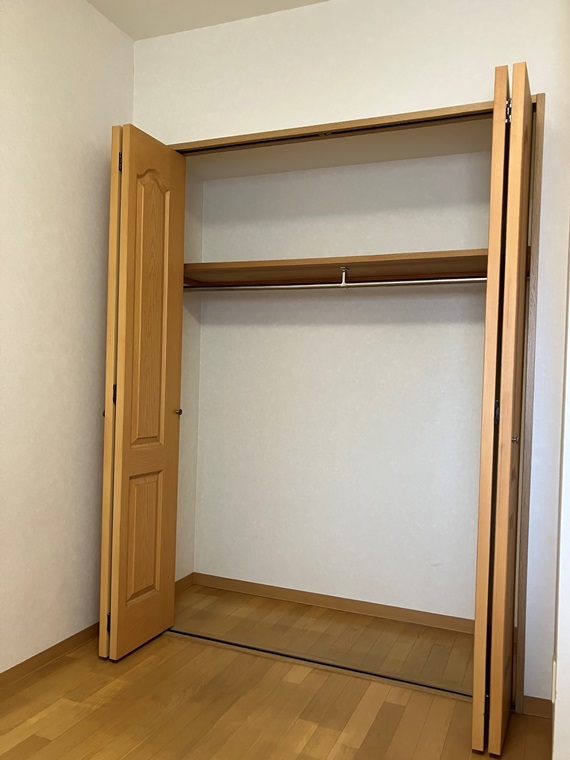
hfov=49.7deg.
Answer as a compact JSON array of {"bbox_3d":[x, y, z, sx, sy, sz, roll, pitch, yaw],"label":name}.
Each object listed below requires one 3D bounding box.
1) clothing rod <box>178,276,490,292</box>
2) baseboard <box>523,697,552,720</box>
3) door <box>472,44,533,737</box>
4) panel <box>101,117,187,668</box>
[{"bbox_3d":[0.255,-0.411,2.628,1.660,0.024,0.024,2,1,23],"label":"clothing rod"},{"bbox_3d":[0.841,1.086,2.040,0.090,0.061,0.010,2,1,23],"label":"baseboard"},{"bbox_3d":[0.693,0.097,1.941,0.105,2.010,0.330,2,1,24],"label":"door"},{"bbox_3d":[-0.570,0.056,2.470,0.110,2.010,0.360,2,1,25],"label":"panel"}]

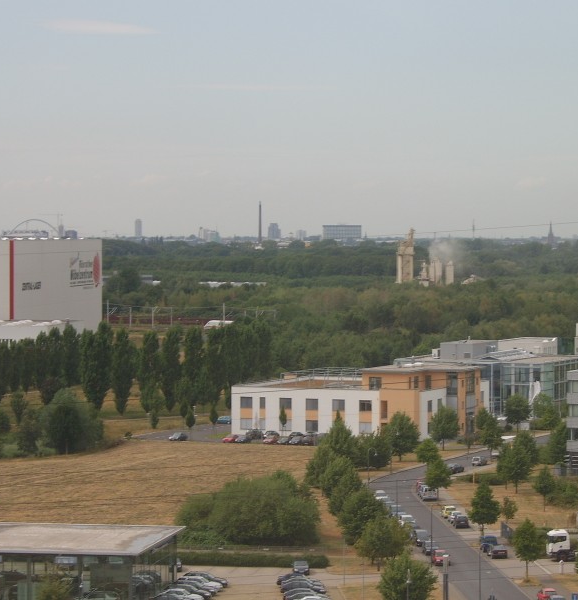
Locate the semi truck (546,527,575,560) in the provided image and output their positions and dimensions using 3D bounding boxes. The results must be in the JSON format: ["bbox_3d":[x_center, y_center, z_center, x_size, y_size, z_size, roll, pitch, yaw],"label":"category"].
[{"bbox_3d":[33.754,28.885,237.821,6.000,3.750,2.500,0,2,-4],"label":"semi truck"}]

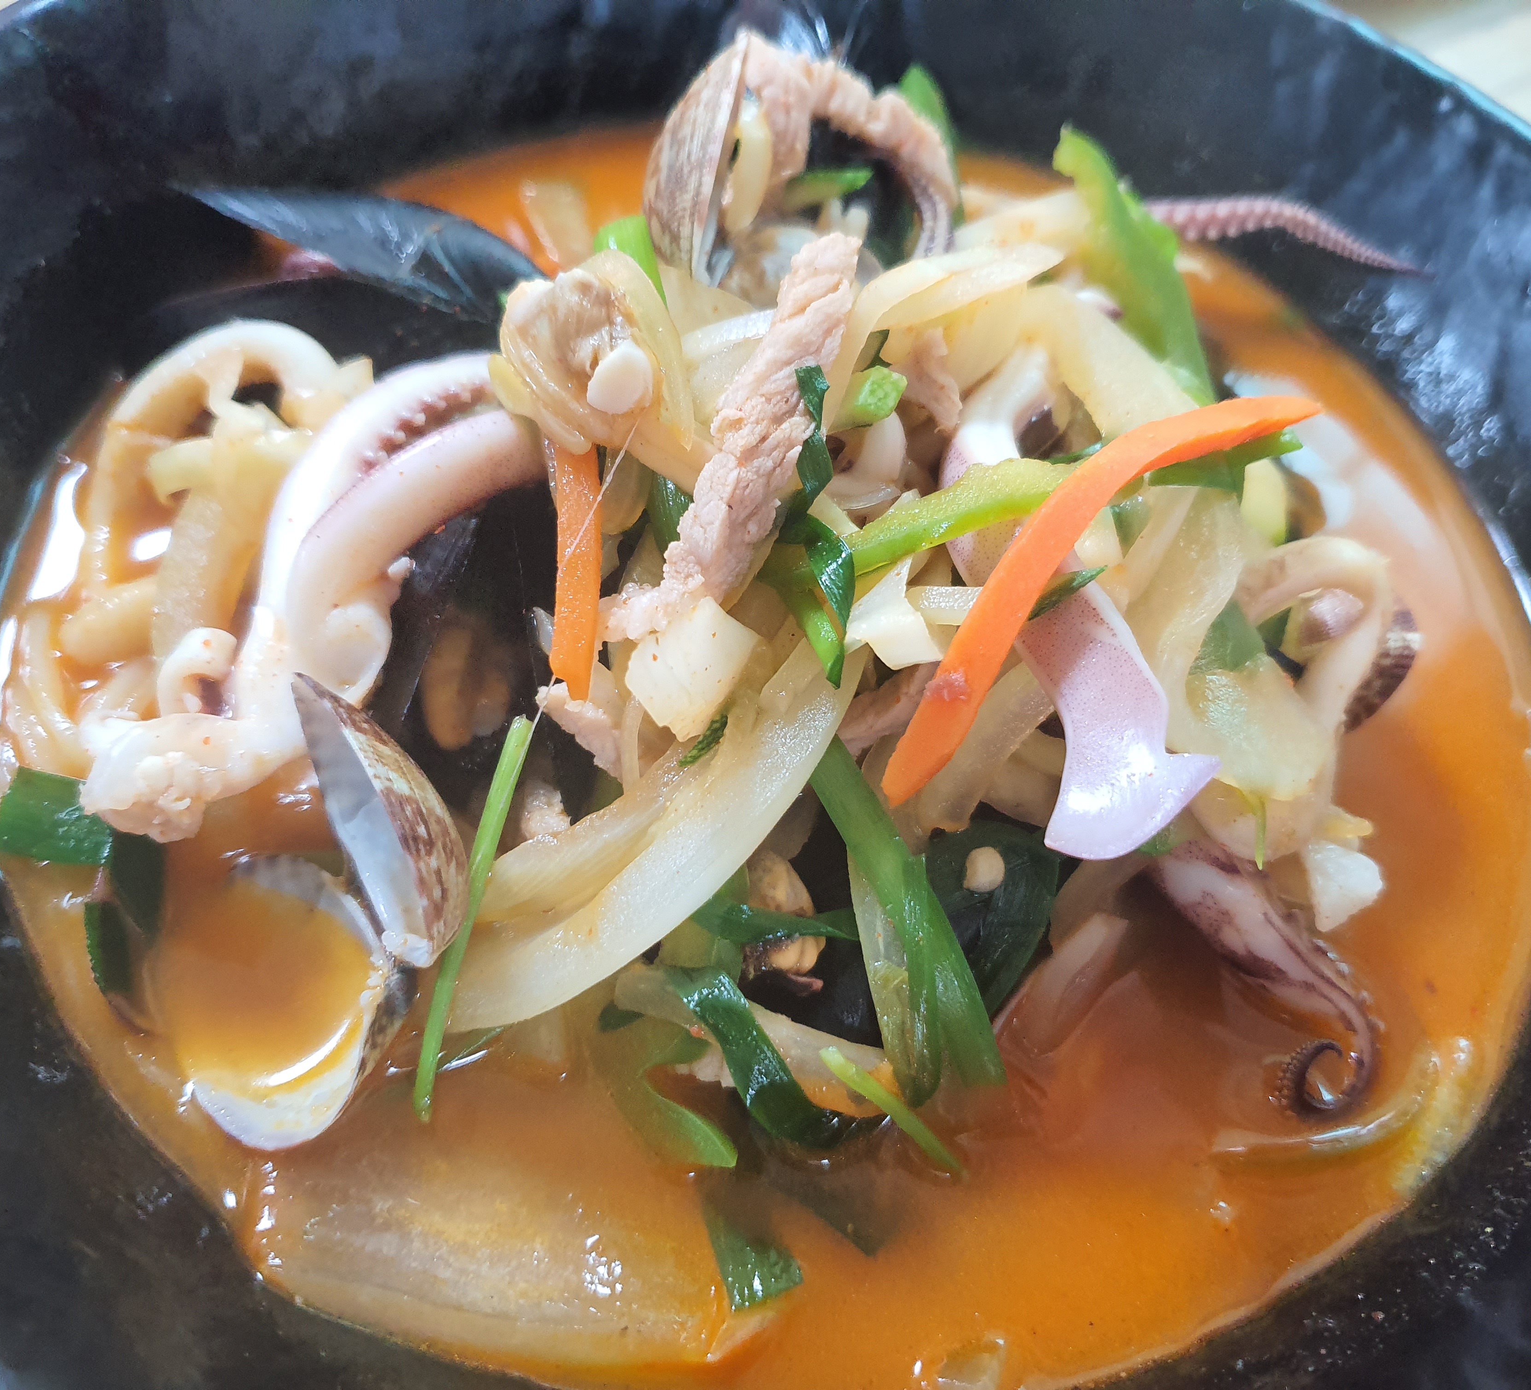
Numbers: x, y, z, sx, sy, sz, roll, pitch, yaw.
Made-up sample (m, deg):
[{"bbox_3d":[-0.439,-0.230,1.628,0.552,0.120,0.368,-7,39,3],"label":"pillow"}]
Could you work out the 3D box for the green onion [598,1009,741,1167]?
[{"bbox_3d":[-0.010,0.040,0.142,0.011,0.007,0.018,-39,80,-25],"label":"green onion"}]

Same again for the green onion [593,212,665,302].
[{"bbox_3d":[-0.018,-0.058,0.186,0.009,0.008,0.015,-20,61,-17],"label":"green onion"}]

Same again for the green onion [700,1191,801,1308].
[{"bbox_3d":[-0.001,0.055,0.137,0.010,0.004,0.013,-16,51,-15],"label":"green onion"}]

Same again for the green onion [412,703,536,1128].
[{"bbox_3d":[-0.030,0.023,0.142,0.003,0.003,0.042,14,88,5],"label":"green onion"}]

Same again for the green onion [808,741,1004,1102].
[{"bbox_3d":[0.015,0.023,0.143,0.011,0.008,0.041,-28,102,-21],"label":"green onion"}]

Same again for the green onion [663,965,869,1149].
[{"bbox_3d":[0.000,0.037,0.142,0.027,0.007,0.009,43,61,-6],"label":"green onion"}]

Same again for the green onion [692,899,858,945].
[{"bbox_3d":[0.001,0.023,0.141,0.017,0.005,0.006,4,57,-2],"label":"green onion"}]

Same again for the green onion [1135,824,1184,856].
[{"bbox_3d":[0.043,0.016,0.151,0.009,0.005,0.007,18,57,7],"label":"green onion"}]

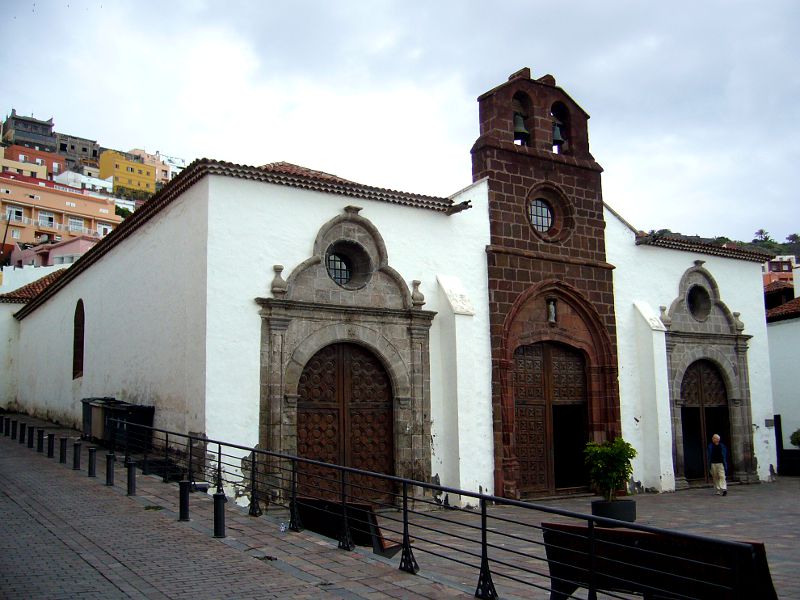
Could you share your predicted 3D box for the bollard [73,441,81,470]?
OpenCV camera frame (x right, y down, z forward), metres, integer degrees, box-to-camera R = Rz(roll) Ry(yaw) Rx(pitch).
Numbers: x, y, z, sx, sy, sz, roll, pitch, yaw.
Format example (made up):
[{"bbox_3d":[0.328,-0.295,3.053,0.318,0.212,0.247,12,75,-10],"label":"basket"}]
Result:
[{"bbox_3d":[-6.530,3.170,16.372,0.140,0.550,0.140,5,-10,-34],"label":"bollard"}]

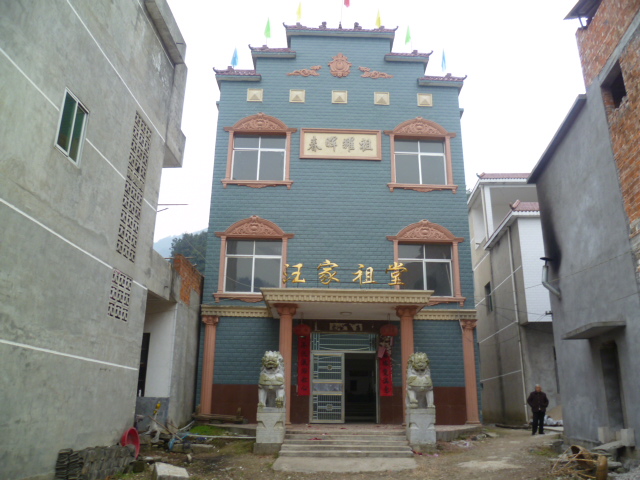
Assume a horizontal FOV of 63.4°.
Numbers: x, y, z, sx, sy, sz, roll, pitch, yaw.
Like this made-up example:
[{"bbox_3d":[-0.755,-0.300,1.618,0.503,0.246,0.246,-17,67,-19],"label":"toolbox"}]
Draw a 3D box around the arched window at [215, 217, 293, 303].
[{"bbox_3d":[-2.379,0.665,18.599,2.868,3.242,0.300,1,-18,-1],"label":"arched window"}]

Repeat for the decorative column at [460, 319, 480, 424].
[{"bbox_3d":[5.094,4.389,17.429,0.520,3.439,0.480,1,-18,-1],"label":"decorative column"}]

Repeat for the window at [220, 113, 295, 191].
[{"bbox_3d":[-2.334,-3.465,19.971,2.847,3.235,0.300,1,-18,-1],"label":"window"}]

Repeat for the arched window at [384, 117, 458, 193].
[{"bbox_3d":[3.954,-3.325,20.115,2.871,3.280,0.300,1,-18,-1],"label":"arched window"}]

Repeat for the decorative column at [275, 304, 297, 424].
[{"bbox_3d":[-0.918,3.454,14.305,0.615,3.244,0.594,1,-18,-2],"label":"decorative column"}]

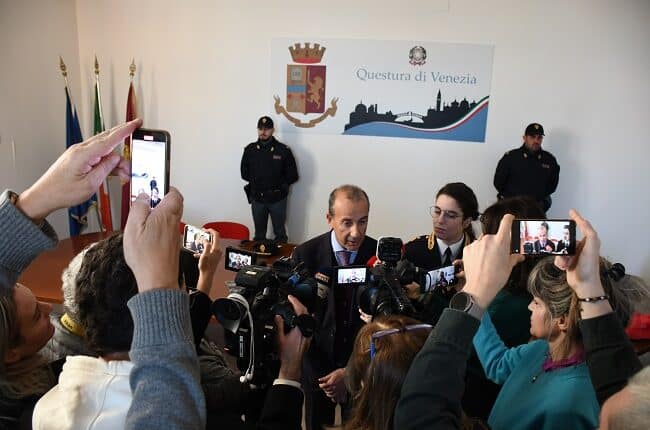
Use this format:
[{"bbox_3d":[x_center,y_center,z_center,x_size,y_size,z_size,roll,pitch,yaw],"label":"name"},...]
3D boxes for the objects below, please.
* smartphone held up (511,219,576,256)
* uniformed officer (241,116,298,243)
[{"bbox_3d":[0.441,0.046,0.980,0.147,0.072,0.009,-1,-2,-14],"label":"smartphone held up"},{"bbox_3d":[-0.580,-0.091,5.091,0.560,1.820,0.360,3,12,4],"label":"uniformed officer"}]

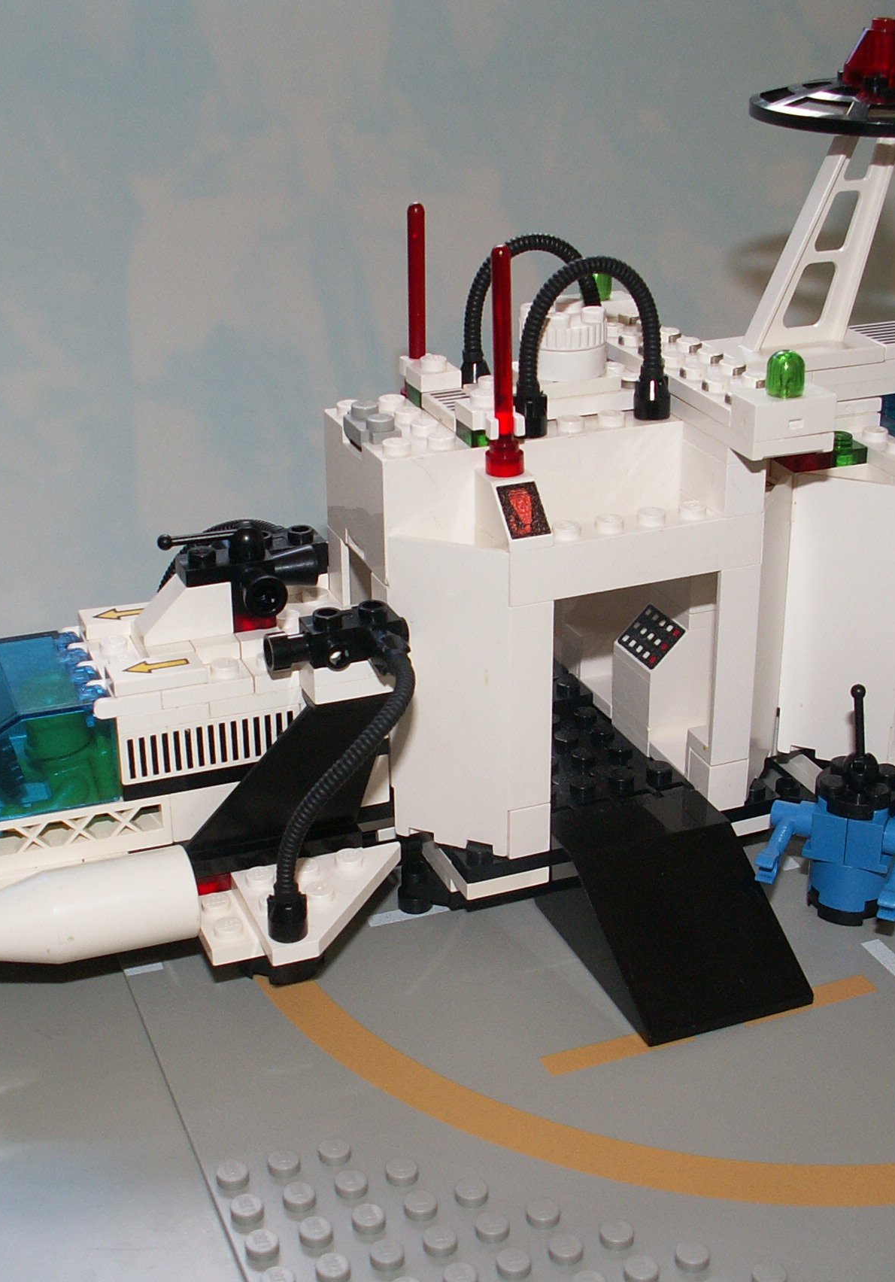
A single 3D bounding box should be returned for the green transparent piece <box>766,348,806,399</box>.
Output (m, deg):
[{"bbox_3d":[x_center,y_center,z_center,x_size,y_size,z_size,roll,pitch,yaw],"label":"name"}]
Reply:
[{"bbox_3d":[0.058,-0.045,0.293,0.007,0.007,0.007,0,24,0],"label":"green transparent piece"}]

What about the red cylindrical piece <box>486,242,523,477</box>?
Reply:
[{"bbox_3d":[0.010,-0.046,0.288,0.007,0.039,0.007,-1,24,0],"label":"red cylindrical piece"}]

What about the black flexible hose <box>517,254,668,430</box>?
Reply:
[{"bbox_3d":[0.025,-0.051,0.294,0.030,0.029,0.007,-10,25,-20],"label":"black flexible hose"}]

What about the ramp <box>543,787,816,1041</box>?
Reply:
[{"bbox_3d":[0.040,0.047,0.308,0.032,0.019,0.048,-10,26,-18],"label":"ramp"}]

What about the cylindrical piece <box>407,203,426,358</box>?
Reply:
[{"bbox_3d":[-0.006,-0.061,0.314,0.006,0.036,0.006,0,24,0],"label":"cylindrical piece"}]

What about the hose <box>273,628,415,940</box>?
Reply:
[{"bbox_3d":[-0.018,0.024,0.289,0.032,0.044,0.023,-10,26,-18],"label":"hose"}]

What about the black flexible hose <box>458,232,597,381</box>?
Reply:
[{"bbox_3d":[0.016,-0.059,0.315,0.030,0.029,0.007,-10,25,-20],"label":"black flexible hose"}]

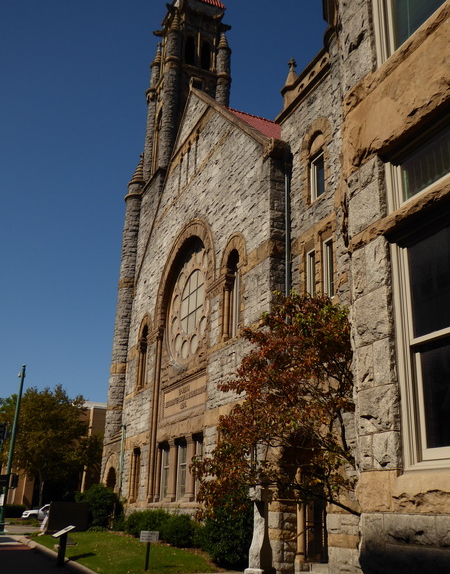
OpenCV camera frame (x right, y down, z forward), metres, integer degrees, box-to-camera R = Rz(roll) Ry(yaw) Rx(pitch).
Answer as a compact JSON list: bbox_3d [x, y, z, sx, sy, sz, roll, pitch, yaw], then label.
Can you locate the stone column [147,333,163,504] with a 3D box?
[{"bbox_3d":[-3.090,5.622,27.548,0.320,7.750,0.320,10,-21,-21],"label":"stone column"}]

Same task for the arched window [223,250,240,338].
[{"bbox_3d":[0.285,0.246,21.565,0.380,3.300,1.400,10,-21,-21],"label":"arched window"}]

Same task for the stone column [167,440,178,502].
[{"bbox_3d":[-2.052,7.295,24.184,0.360,2.380,0.360,10,-21,-21],"label":"stone column"}]

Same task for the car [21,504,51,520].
[{"bbox_3d":[-16.770,21.167,57.000,4.700,1.680,1.850,10,-21,-21],"label":"car"}]

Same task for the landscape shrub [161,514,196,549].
[{"bbox_3d":[-1.571,8.228,20.500,1.150,1.100,1.300,10,-21,-21],"label":"landscape shrub"}]

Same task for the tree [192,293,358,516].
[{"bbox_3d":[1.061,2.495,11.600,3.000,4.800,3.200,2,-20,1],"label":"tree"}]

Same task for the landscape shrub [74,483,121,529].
[{"bbox_3d":[-6.109,10.576,29.300,2.000,1.950,2.000,10,-21,-21],"label":"landscape shrub"}]

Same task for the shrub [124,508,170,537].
[{"bbox_3d":[-3.040,9.238,23.800,1.450,1.100,1.900,10,-21,-21],"label":"shrub"}]

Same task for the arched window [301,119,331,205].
[{"bbox_3d":[2.801,-3.903,18.623,0.380,2.600,1.550,10,-21,-21],"label":"arched window"}]

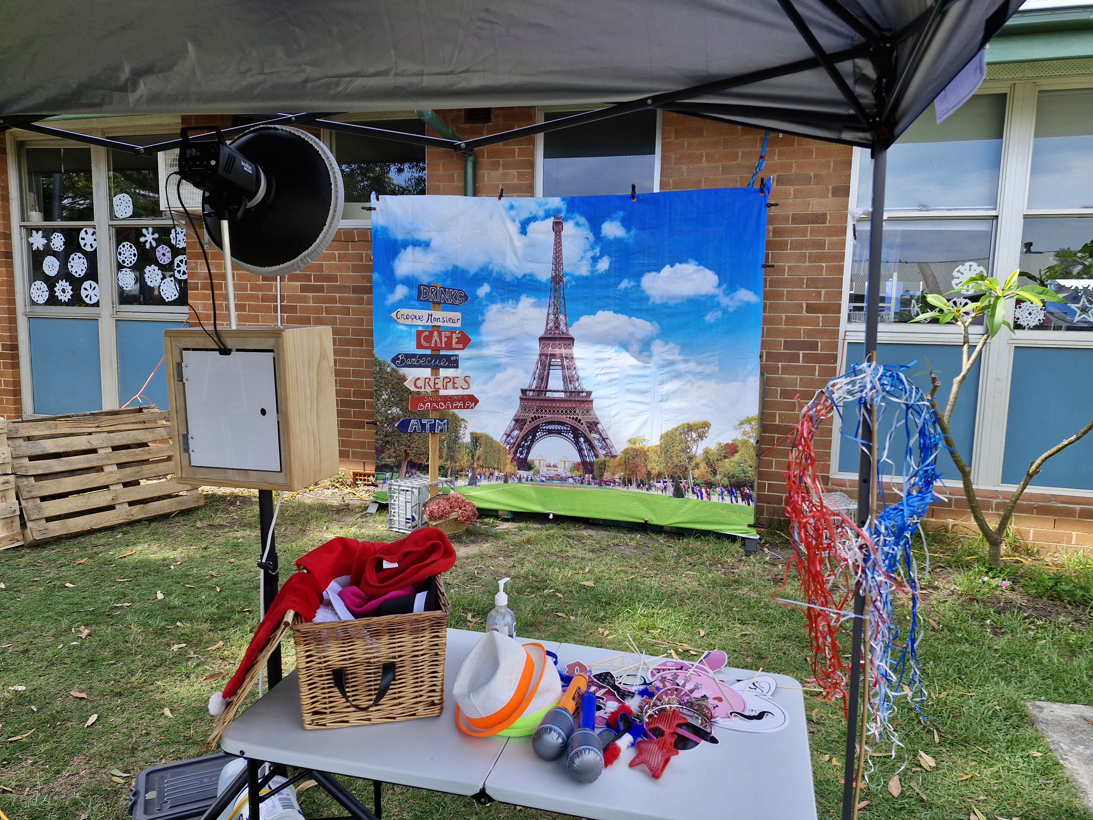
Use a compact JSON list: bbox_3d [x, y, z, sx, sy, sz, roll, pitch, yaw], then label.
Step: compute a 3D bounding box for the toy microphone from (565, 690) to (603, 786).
[{"bbox_3d":[0.084,0.663,1.492,0.070,0.070,0.286,2,5,5],"label":"toy microphone"}]

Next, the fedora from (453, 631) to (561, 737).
[{"bbox_3d":[-0.127,0.565,1.573,0.240,0.120,0.265,-30,16,21],"label":"fedora"}]

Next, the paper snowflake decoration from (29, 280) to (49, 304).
[{"bbox_3d":[-4.785,-1.105,6.839,0.223,0.216,0.010,3,8,14],"label":"paper snowflake decoration"}]

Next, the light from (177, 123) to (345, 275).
[{"bbox_3d":[-0.788,-0.585,1.871,0.420,0.420,0.355,2,1,8],"label":"light"}]

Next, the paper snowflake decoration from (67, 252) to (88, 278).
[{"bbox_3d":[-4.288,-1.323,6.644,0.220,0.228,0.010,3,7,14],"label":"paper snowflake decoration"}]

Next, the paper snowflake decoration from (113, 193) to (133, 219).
[{"bbox_3d":[-3.765,-1.816,6.462,0.212,0.223,0.010,3,8,14],"label":"paper snowflake decoration"}]

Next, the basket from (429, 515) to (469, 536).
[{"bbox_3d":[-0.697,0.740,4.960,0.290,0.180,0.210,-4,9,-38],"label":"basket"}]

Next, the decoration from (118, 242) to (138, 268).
[{"bbox_3d":[-3.774,-1.396,6.543,0.214,0.221,0.010,3,8,14],"label":"decoration"}]

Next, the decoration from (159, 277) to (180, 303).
[{"bbox_3d":[-3.363,-1.074,6.479,0.208,0.227,0.010,3,8,14],"label":"decoration"}]

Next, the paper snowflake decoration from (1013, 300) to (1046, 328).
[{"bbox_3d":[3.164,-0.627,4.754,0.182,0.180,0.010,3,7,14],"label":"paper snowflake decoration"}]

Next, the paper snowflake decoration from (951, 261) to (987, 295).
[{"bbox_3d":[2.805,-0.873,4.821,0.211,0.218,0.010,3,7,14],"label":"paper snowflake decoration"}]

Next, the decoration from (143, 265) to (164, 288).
[{"bbox_3d":[-3.517,-1.200,6.502,0.202,0.197,0.010,3,8,14],"label":"decoration"}]

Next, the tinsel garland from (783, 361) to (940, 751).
[{"bbox_3d":[0.924,0.427,2.130,0.450,1.140,0.220,1,7,-6],"label":"tinsel garland"}]

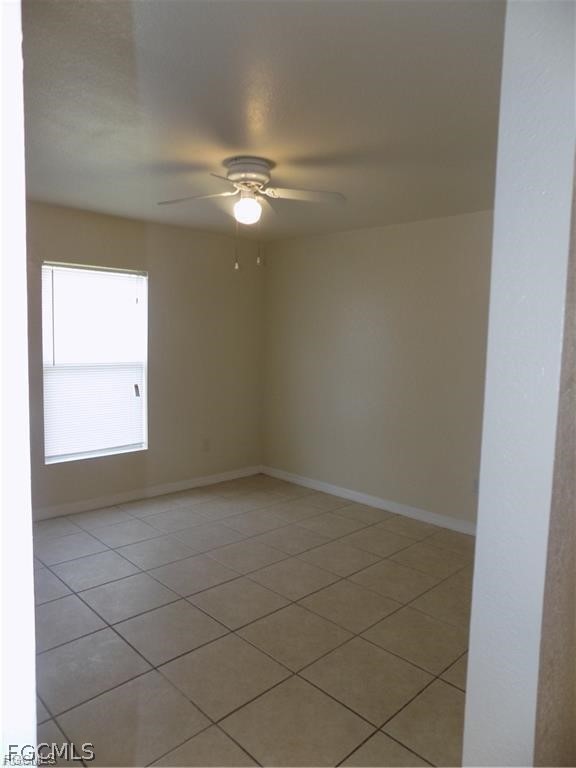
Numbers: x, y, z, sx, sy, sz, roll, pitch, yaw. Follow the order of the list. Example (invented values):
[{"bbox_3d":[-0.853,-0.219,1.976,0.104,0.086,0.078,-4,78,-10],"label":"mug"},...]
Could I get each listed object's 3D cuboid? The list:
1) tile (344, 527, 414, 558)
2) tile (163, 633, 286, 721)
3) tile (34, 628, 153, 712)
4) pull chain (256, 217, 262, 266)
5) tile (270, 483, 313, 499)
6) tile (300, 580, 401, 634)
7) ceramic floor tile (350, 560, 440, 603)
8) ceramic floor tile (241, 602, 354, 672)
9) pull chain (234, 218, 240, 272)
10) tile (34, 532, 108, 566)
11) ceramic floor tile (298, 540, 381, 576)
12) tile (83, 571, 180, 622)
[{"bbox_3d":[0.669,1.181,3.825,0.436,0.010,0.436,-3,7,-45],"label":"tile"},{"bbox_3d":[-0.275,1.283,2.270,0.436,0.010,0.436,-3,7,-45],"label":"tile"},{"bbox_3d":[-0.900,1.265,2.272,0.436,0.010,0.436,-3,7,-45],"label":"tile"},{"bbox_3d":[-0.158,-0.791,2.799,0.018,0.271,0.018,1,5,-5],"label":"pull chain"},{"bbox_3d":[0.031,1.068,5.103,0.440,0.012,0.440,-3,7,-44],"label":"tile"},{"bbox_3d":[0.346,1.244,2.881,0.436,0.010,0.436,7,7,45],"label":"tile"},{"bbox_3d":[0.657,1.230,3.192,0.436,0.010,0.436,7,7,45],"label":"ceramic floor tile"},{"bbox_3d":[0.033,1.272,2.593,0.440,0.012,0.440,-3,7,-44],"label":"ceramic floor tile"},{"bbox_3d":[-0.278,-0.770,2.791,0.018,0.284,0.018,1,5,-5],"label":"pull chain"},{"bbox_3d":[-1.520,1.128,3.494,0.436,0.010,0.436,7,7,45],"label":"tile"},{"bbox_3d":[0.355,1.198,3.514,0.436,0.010,0.436,-3,7,-45],"label":"ceramic floor tile"},{"bbox_3d":[-0.911,1.221,2.923,0.440,0.012,0.440,-3,7,-44],"label":"tile"}]

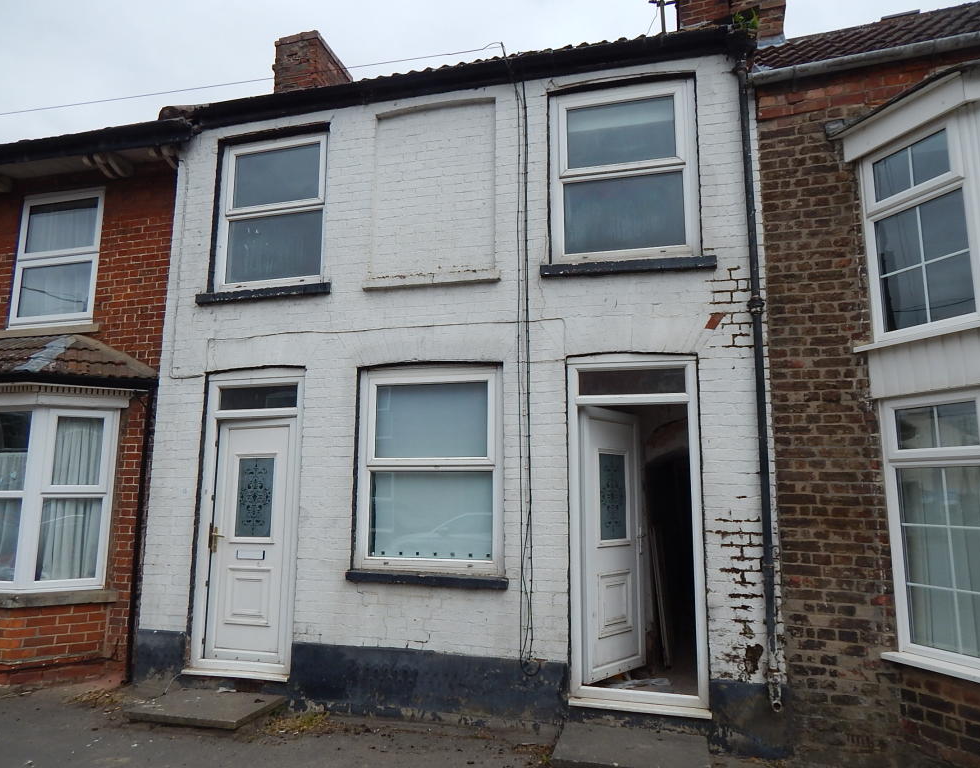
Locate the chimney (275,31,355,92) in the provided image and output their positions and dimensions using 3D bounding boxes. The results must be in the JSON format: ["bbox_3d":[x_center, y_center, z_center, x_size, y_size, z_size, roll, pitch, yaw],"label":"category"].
[{"bbox_3d":[-2.298,-3.933,8.647,0.570,0.820,1.000,-2,-8,14],"label":"chimney"}]

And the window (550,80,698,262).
[{"bbox_3d":[0.999,-1.586,4.921,1.110,1.411,0.120,-2,-8,14],"label":"window"}]

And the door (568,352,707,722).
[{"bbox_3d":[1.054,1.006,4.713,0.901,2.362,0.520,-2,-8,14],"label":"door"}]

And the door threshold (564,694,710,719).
[{"bbox_3d":[0.988,2.141,4.317,0.914,0.042,0.120,-2,-8,14],"label":"door threshold"}]

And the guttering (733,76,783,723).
[{"bbox_3d":[1.796,-0.147,4.341,0.100,4.378,0.110,-2,-8,14],"label":"guttering"}]

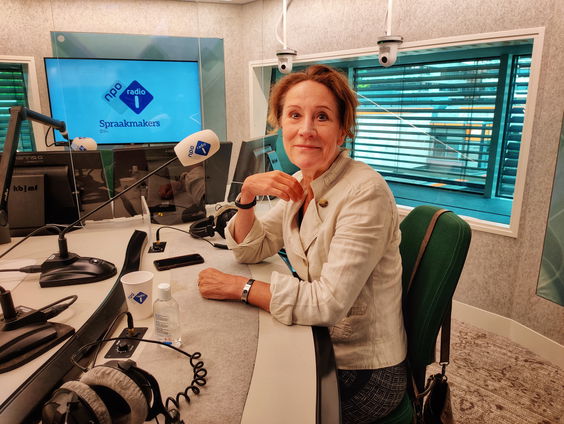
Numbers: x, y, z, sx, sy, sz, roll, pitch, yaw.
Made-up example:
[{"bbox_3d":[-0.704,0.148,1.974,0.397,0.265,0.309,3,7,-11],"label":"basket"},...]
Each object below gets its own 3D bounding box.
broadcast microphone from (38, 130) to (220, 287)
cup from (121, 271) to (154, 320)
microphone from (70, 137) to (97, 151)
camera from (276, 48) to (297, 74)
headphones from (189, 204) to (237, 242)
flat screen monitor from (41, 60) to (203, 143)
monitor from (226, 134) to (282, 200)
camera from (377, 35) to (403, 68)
[{"bbox_3d":[-0.408,-0.019,1.208,0.477,0.401,0.120,-2,14,-10],"label":"broadcast microphone"},{"bbox_3d":[-0.321,0.191,0.996,0.075,0.092,0.075,0,14,0],"label":"cup"},{"bbox_3d":[-0.915,-0.300,2.030,0.125,0.085,0.080,17,13,-4],"label":"microphone"},{"bbox_3d":[0.034,-1.096,3.218,0.150,0.175,0.155,4,14,17],"label":"camera"},{"bbox_3d":[-0.250,0.028,1.653,0.200,0.100,0.180,-2,14,-10],"label":"headphones"},{"bbox_3d":[-1.290,-0.921,3.696,1.205,0.680,0.070,-4,14,-15],"label":"flat screen monitor"},{"bbox_3d":[-0.103,-0.211,2.197,0.100,0.320,0.520,19,18,12],"label":"monitor"},{"bbox_3d":[0.629,-0.933,2.564,0.150,0.175,0.155,11,17,38],"label":"camera"}]

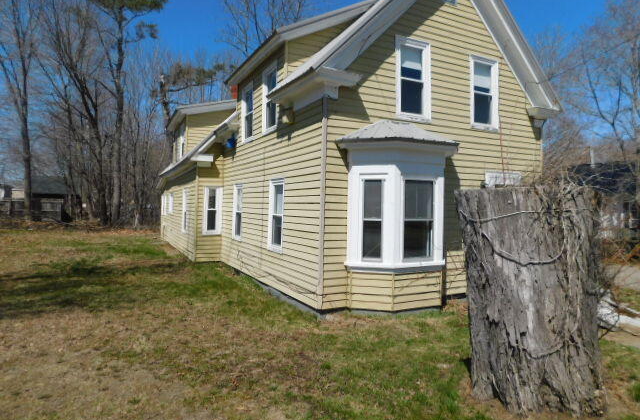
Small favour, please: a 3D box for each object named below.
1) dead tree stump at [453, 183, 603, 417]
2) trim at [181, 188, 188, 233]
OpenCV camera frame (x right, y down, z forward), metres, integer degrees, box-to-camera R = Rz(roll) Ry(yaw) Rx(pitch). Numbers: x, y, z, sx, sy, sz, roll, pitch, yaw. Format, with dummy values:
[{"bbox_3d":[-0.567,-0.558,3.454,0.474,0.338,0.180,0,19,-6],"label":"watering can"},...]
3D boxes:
[{"bbox_3d":[1.820,0.730,3.720,1.100,1.840,1.030,1,1,26],"label":"dead tree stump"},{"bbox_3d":[-4.309,0.050,13.511,0.090,1.456,0.850,1,1,-27],"label":"trim"}]

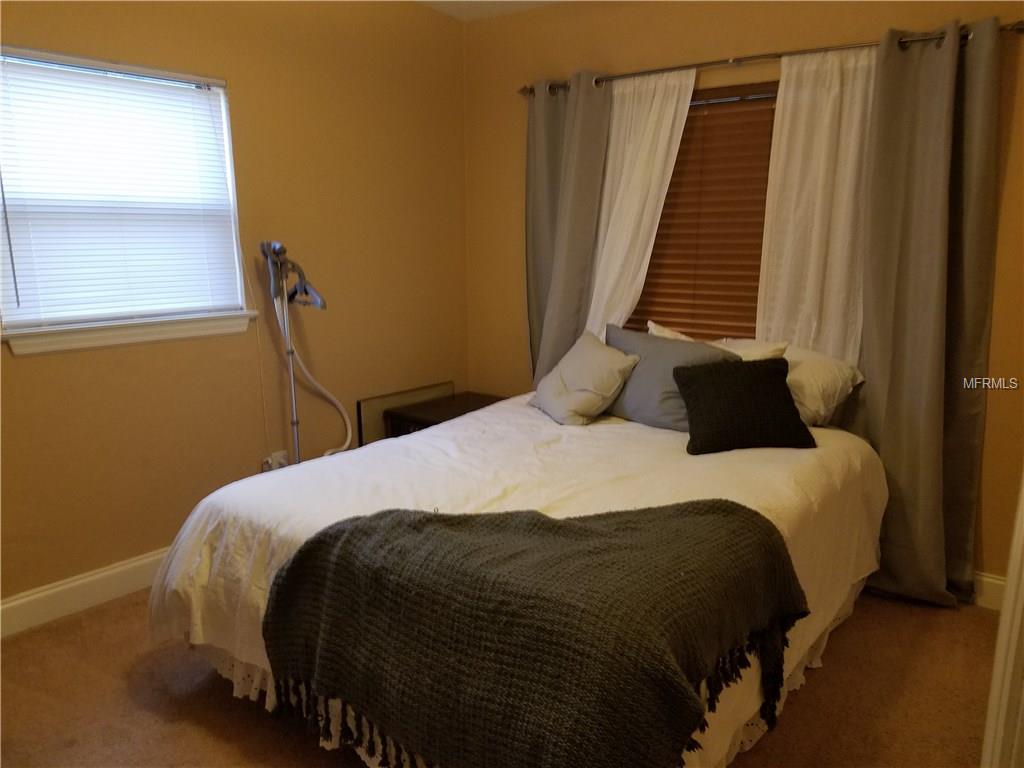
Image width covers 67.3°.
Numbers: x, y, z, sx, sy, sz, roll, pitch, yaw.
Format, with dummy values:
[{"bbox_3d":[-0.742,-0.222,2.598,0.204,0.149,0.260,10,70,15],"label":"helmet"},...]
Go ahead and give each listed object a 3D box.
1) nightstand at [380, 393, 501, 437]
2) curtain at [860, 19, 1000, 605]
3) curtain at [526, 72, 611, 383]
[{"bbox_3d":[-0.244,0.370,3.928,0.510,0.510,0.610,9,14,38],"label":"nightstand"},{"bbox_3d":[1.521,-0.206,2.794,0.481,2.080,0.126,9,14,38],"label":"curtain"},{"bbox_3d":[0.251,-0.406,3.770,0.448,2.097,0.126,9,14,38],"label":"curtain"}]

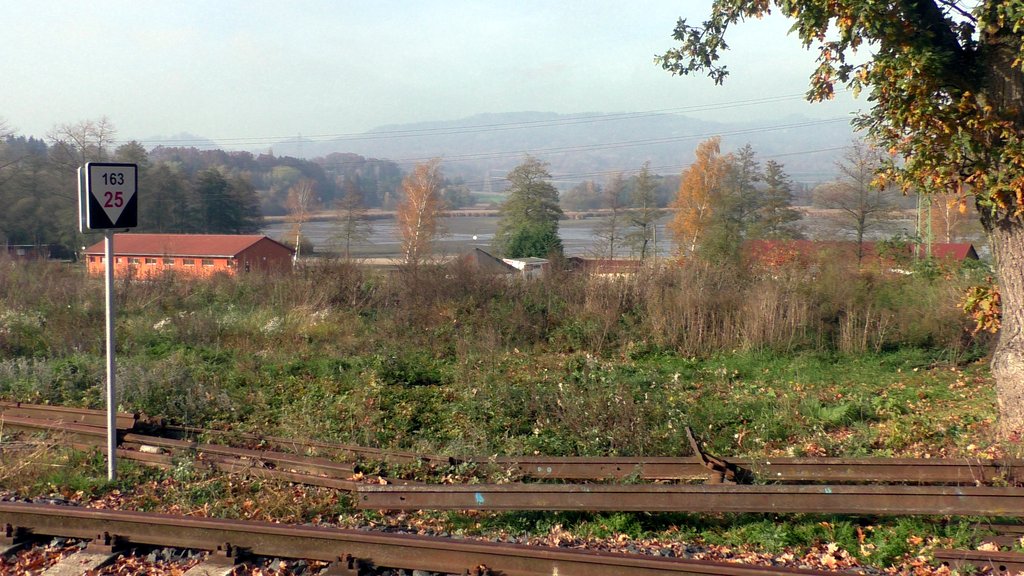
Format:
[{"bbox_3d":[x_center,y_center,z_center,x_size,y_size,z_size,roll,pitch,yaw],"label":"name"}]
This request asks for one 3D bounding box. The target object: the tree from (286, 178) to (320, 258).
[{"bbox_3d":[-24.188,-7.554,125.555,3.866,10.158,3.747,0,5,0],"label":"tree"}]

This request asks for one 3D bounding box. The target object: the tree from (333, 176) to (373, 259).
[{"bbox_3d":[-20.431,-8.650,139.506,4.800,11.285,4.653,0,5,0],"label":"tree"}]

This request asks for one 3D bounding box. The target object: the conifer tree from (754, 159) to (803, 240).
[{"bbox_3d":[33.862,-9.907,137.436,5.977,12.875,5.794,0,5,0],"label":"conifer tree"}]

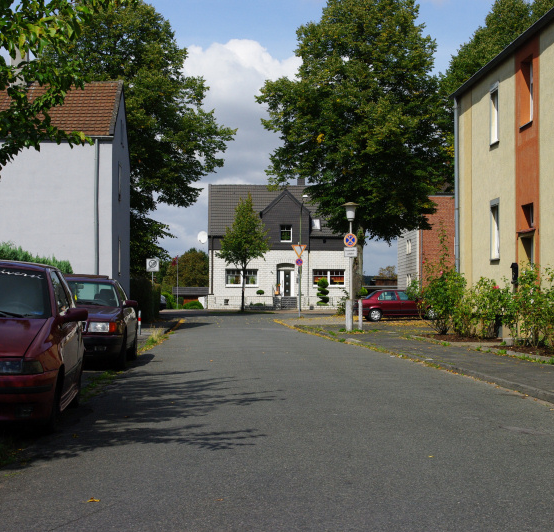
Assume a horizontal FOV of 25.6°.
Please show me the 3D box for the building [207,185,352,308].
[{"bbox_3d":[0.250,-1.480,96.200,11.300,9.800,9.500,0,-2,-4],"label":"building"}]

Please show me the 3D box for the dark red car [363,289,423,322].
[{"bbox_3d":[5.450,1.780,55.500,4.260,1.410,1.680,0,-2,-9],"label":"dark red car"}]

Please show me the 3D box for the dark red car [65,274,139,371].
[{"bbox_3d":[-3.170,0.890,19.600,1.700,1.420,4.390,0,-2,-3],"label":"dark red car"}]

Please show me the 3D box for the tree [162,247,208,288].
[{"bbox_3d":[-9.300,1.400,134.000,6.800,6.800,6.600,0,-2,0],"label":"tree"}]

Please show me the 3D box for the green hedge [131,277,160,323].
[{"bbox_3d":[-6.300,1.640,57.300,1.500,1.870,10.500,0,-2,-3],"label":"green hedge"}]

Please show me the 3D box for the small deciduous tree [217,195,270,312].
[{"bbox_3d":[-2.340,-0.990,86.500,3.900,8.450,3.800,0,-2,0],"label":"small deciduous tree"}]

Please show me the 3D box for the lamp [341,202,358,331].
[{"bbox_3d":[2.350,0.035,39.150,0.540,4.130,0.540,0,-2,0],"label":"lamp"}]

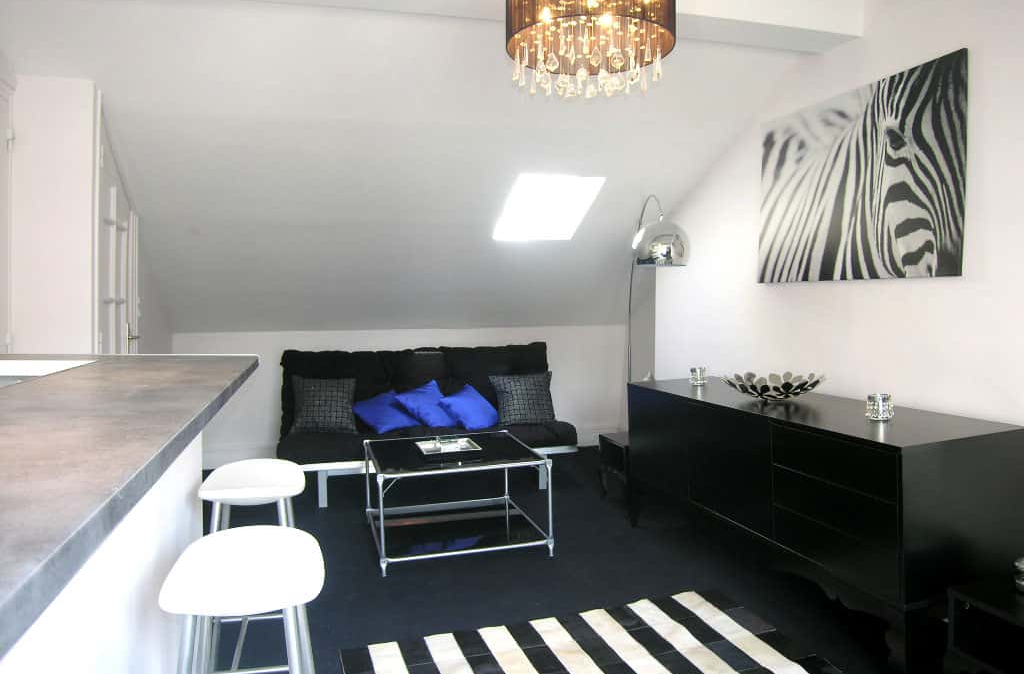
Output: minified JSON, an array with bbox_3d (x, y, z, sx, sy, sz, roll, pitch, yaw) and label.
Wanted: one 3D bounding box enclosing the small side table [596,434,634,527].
[{"bbox_3d":[0.811,0.797,4.321,0.452,0.369,0.440,-2,3,-16],"label":"small side table"}]

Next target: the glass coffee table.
[{"bbox_3d":[-0.300,0.799,3.638,0.816,0.461,0.833,-2,3,-16],"label":"glass coffee table"}]

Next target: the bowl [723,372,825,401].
[{"bbox_3d":[1.109,0.227,3.033,0.428,0.105,0.428,-1,3,0],"label":"bowl"}]

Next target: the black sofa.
[{"bbox_3d":[-0.561,0.536,4.762,1.904,0.892,0.976,-2,3,-16],"label":"black sofa"}]

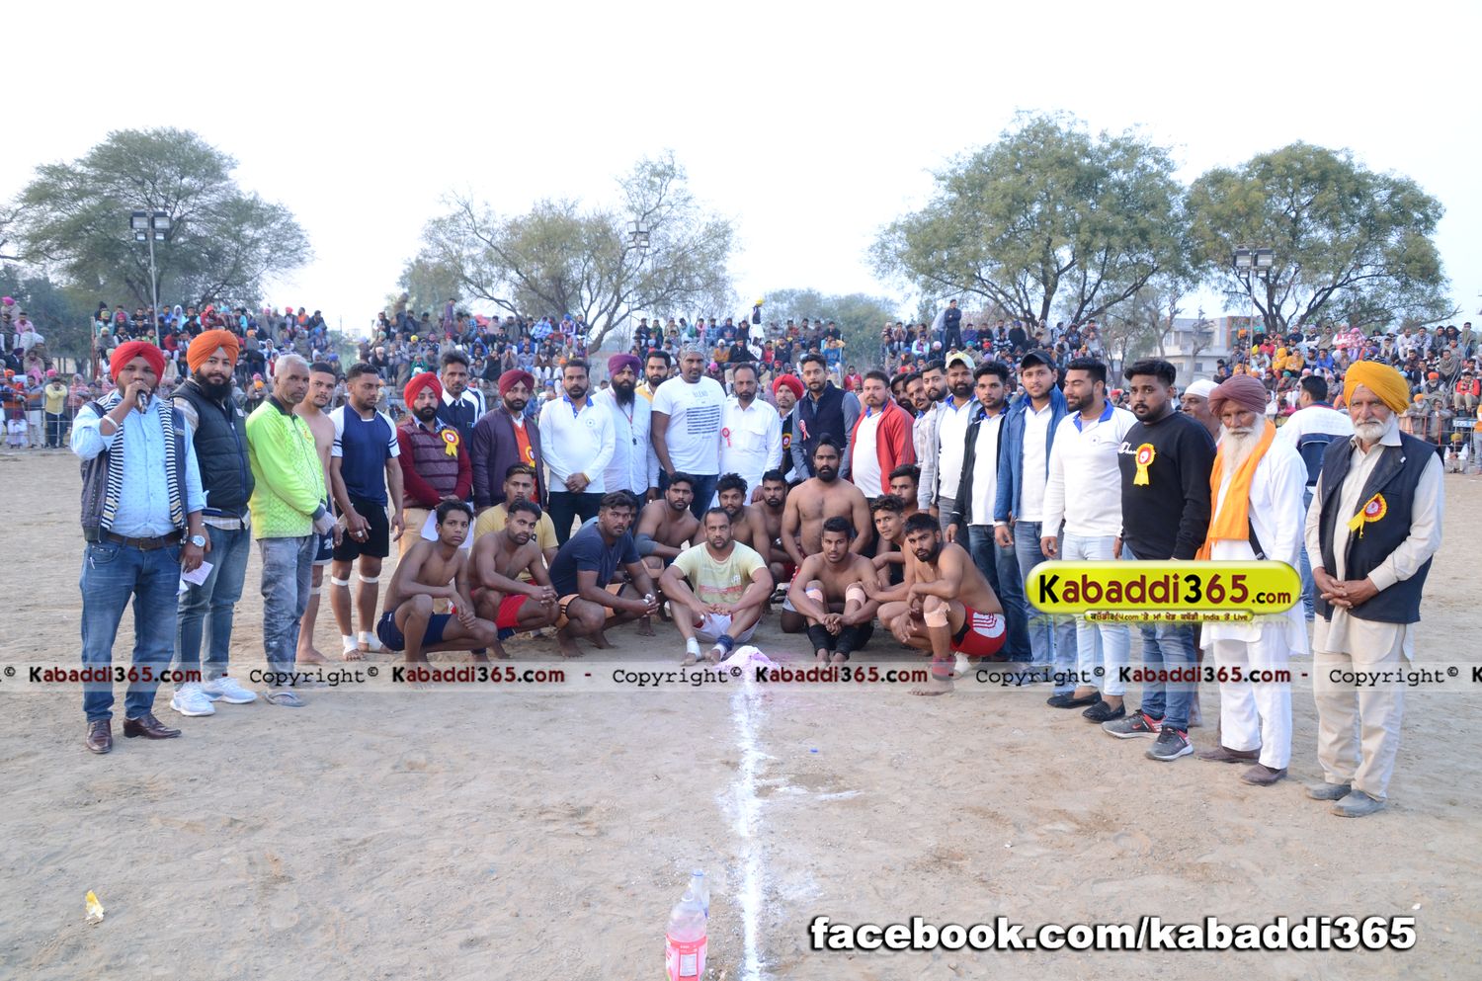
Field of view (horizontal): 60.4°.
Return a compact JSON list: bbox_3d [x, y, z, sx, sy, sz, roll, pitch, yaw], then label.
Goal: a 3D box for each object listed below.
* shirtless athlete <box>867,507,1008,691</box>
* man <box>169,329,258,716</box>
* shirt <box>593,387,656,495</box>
[{"bbox_3d":[1.106,0.594,7.044,0.720,0.949,0.600,-2,5,-35],"label":"shirtless athlete"},{"bbox_3d":[-2.617,0.139,6.288,0.360,1.845,0.480,4,5,35],"label":"man"},{"bbox_3d":[-0.804,-0.340,8.800,0.460,0.741,0.270,-1,5,-14],"label":"shirt"}]

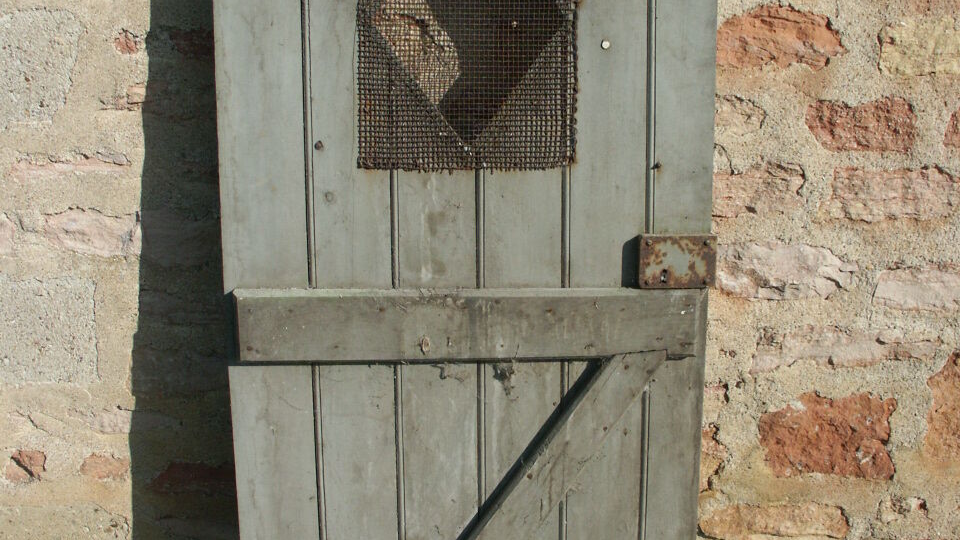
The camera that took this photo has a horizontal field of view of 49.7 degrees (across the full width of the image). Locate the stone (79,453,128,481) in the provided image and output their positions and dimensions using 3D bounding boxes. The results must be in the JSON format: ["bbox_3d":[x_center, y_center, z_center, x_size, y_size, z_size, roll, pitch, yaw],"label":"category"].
[{"bbox_3d":[-0.677,0.347,1.904,0.092,0.056,0.060,0,17,0],"label":"stone"}]

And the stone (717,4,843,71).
[{"bbox_3d":[0.469,-0.384,1.699,0.221,0.103,0.090,0,17,0],"label":"stone"}]

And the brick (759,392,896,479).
[{"bbox_3d":[0.624,0.283,1.906,0.248,0.169,0.100,0,17,0],"label":"brick"}]

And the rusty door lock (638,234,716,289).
[{"bbox_3d":[0.308,-0.014,1.621,0.121,0.082,0.024,0,11,0],"label":"rusty door lock"}]

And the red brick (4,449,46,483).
[{"bbox_3d":[-0.823,0.345,1.904,0.076,0.068,0.060,0,17,0],"label":"red brick"}]

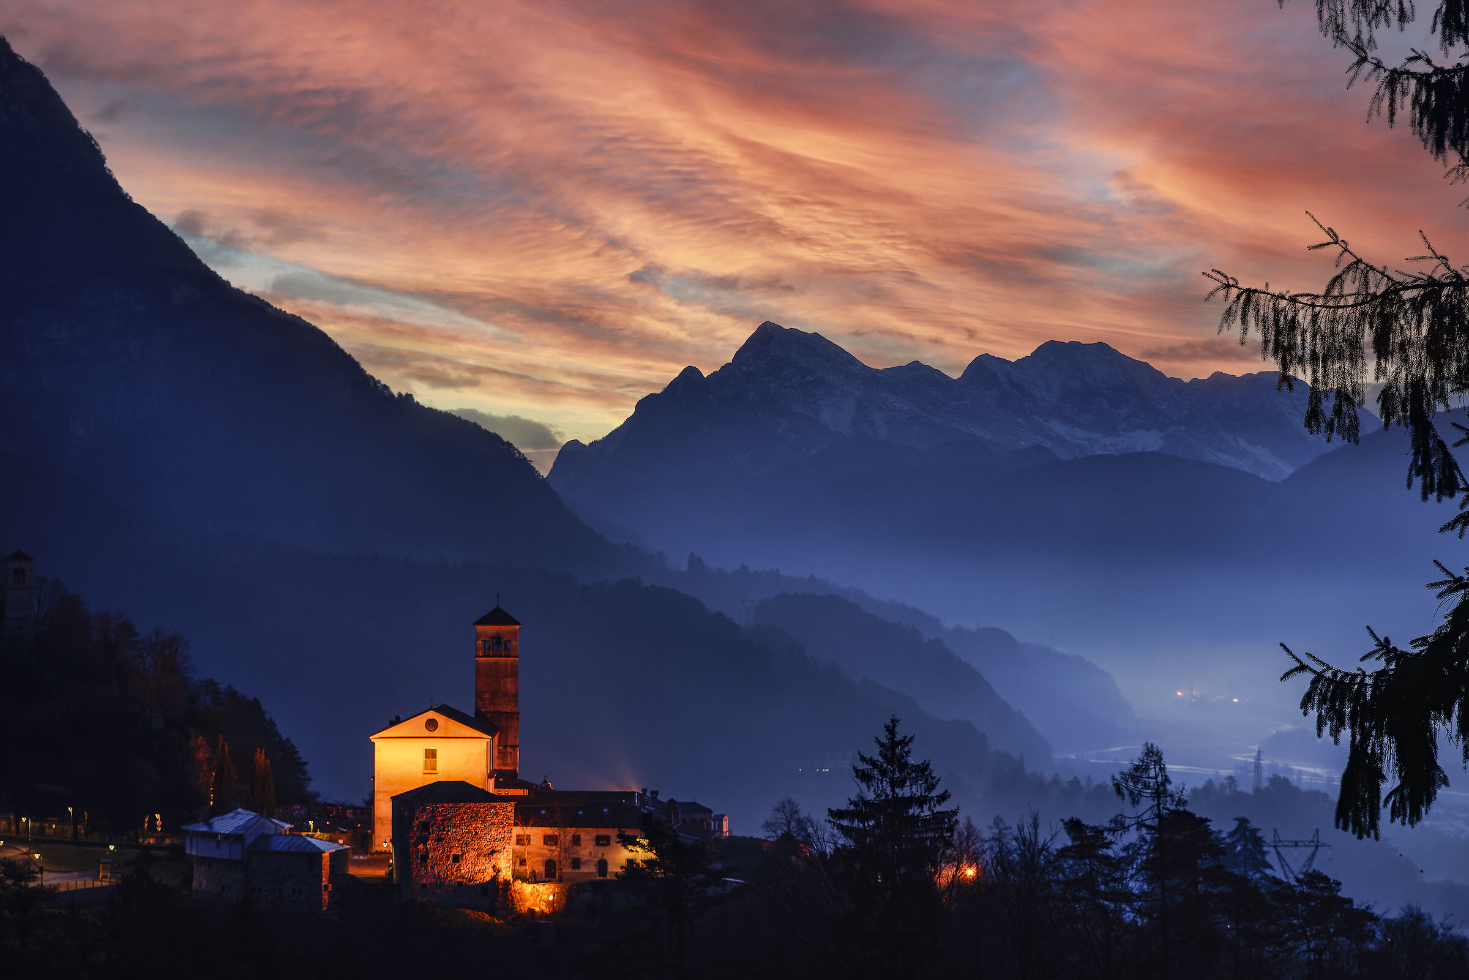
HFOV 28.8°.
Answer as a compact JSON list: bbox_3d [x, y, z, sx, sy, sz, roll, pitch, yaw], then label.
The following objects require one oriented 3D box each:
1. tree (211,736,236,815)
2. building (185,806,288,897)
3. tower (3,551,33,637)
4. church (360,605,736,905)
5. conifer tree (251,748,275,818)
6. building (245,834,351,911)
[{"bbox_3d":[-75.960,42.660,425.000,3.500,12.000,3.500,0,-3,-6],"label":"tree"},{"bbox_3d":[-65.880,48.030,378.000,10.500,11.200,9.500,-2,-4,35],"label":"building"},{"bbox_3d":[-122.910,18.450,490.000,4.800,16.000,4.800,1,-3,-10],"label":"tower"},{"bbox_3d":[-26.120,36.360,405.000,46.000,39.500,40.000,0,-3,-3],"label":"church"},{"bbox_3d":[-70.070,43.770,425.000,3.400,11.000,3.400,0,-3,-6],"label":"conifer tree"},{"bbox_3d":[-57.170,50.090,375.000,11.500,9.500,9.500,-1,-3,10],"label":"building"}]

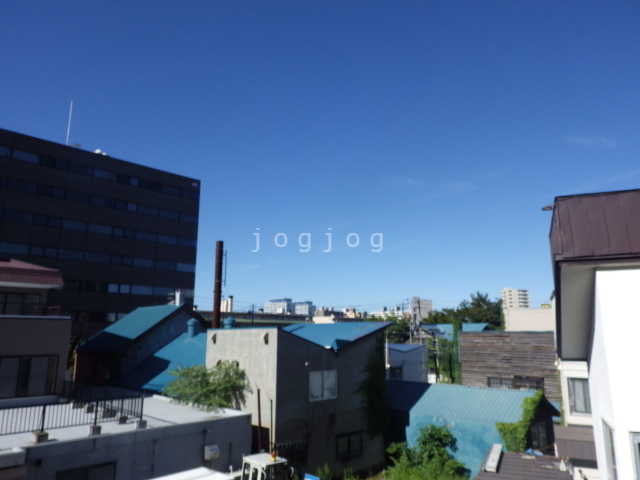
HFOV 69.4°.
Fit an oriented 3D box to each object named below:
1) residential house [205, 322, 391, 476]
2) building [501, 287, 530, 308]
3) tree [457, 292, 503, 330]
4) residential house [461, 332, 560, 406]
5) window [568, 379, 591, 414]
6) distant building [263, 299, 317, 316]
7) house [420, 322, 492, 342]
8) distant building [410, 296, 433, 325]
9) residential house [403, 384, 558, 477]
[{"bbox_3d":[-1.056,7.331,22.109,6.950,6.741,5.600,11,-15,-42],"label":"residential house"},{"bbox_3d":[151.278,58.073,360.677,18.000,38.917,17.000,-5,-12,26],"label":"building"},{"bbox_3d":[23.653,13.909,68.622,6.100,11.960,6.000,-4,-12,20],"label":"tree"},{"bbox_3d":[12.764,8.627,27.564,6.200,6.400,6.000,-10,-15,41],"label":"residential house"},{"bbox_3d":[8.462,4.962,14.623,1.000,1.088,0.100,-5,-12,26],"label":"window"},{"bbox_3d":[-37.927,98.714,592.054,36.000,47.151,54.000,11,-15,-43],"label":"distant building"},{"bbox_3d":[14.625,12.593,49.510,7.200,7.100,6.000,-10,-15,41],"label":"house"},{"bbox_3d":[61.237,48.497,280.965,11.000,26.311,10.000,-6,-13,29],"label":"distant building"},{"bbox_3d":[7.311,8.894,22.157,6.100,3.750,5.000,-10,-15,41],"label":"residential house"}]

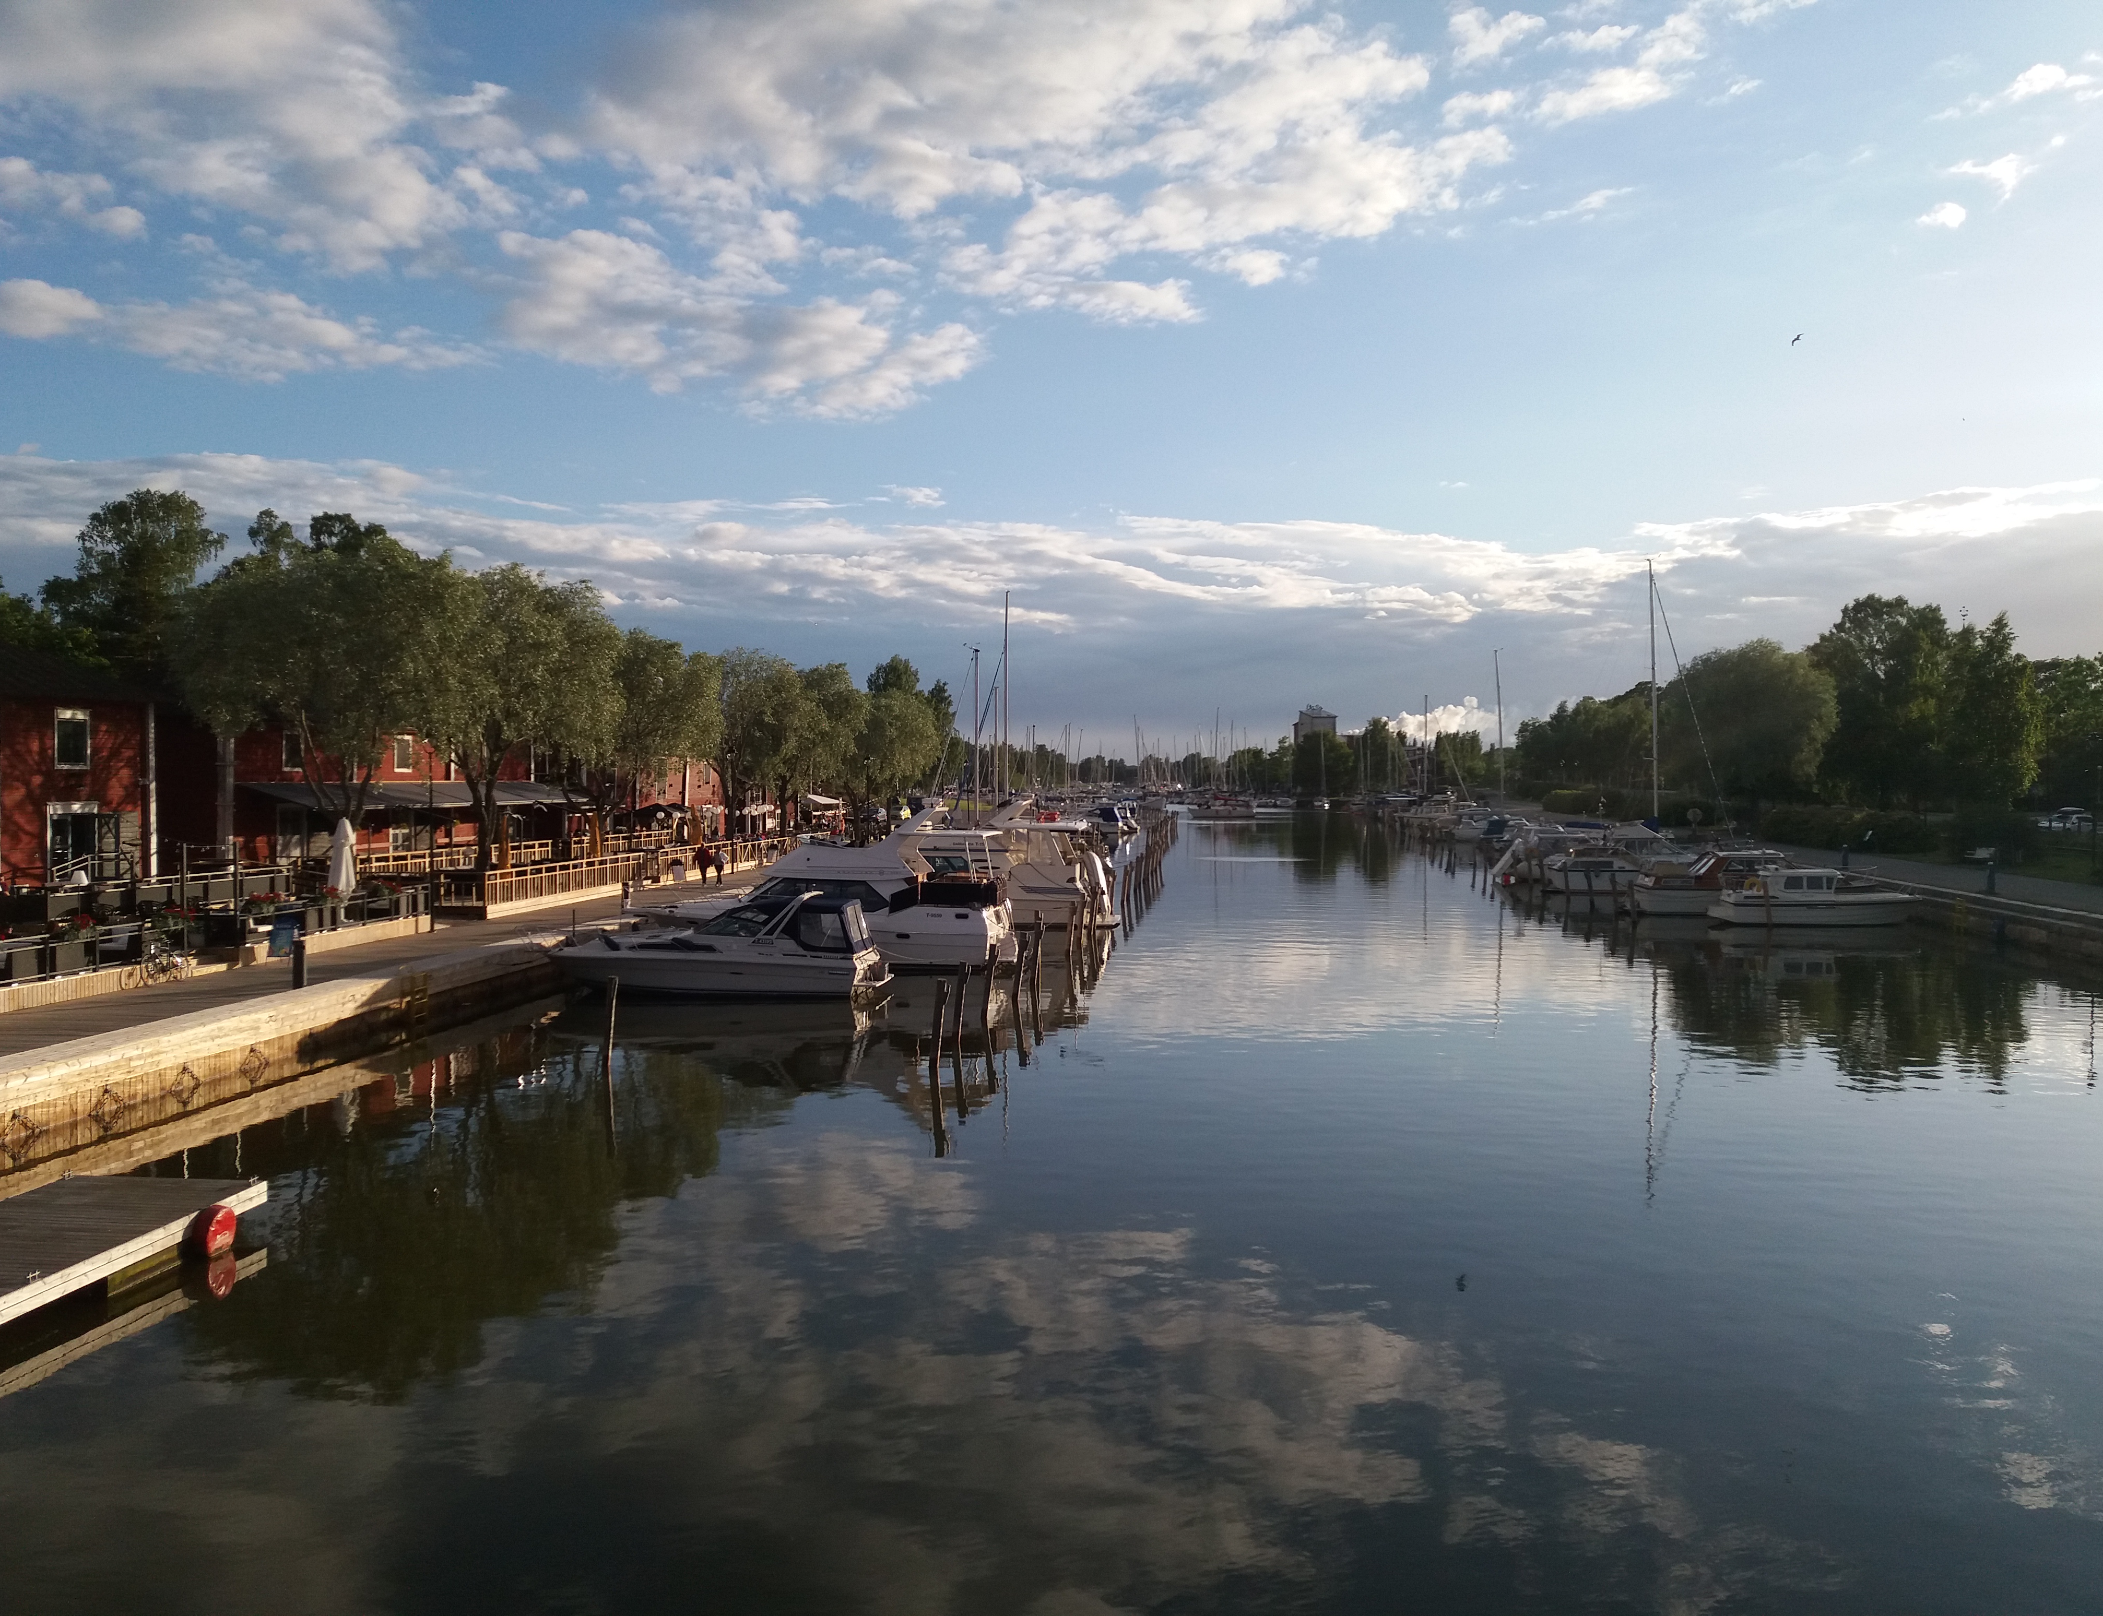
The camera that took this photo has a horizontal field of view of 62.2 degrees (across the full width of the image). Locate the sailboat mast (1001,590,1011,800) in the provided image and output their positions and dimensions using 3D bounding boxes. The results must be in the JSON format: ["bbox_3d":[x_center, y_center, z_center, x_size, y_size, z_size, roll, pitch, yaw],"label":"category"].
[{"bbox_3d":[-2.662,-5.331,103.939,0.250,15.350,0.250,0,1,0],"label":"sailboat mast"}]

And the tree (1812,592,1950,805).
[{"bbox_3d":[65.508,-7.162,137.918,10.500,19.130,10.500,0,1,25],"label":"tree"}]

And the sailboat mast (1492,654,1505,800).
[{"bbox_3d":[38.608,-5.900,149.936,0.250,15.290,0.250,-2,1,0],"label":"sailboat mast"}]

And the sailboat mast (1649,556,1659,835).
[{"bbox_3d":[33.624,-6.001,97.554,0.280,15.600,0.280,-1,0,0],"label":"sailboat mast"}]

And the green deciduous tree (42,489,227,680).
[{"bbox_3d":[-44.174,-6.168,83.927,9.000,18.250,9.000,0,1,-28],"label":"green deciduous tree"}]

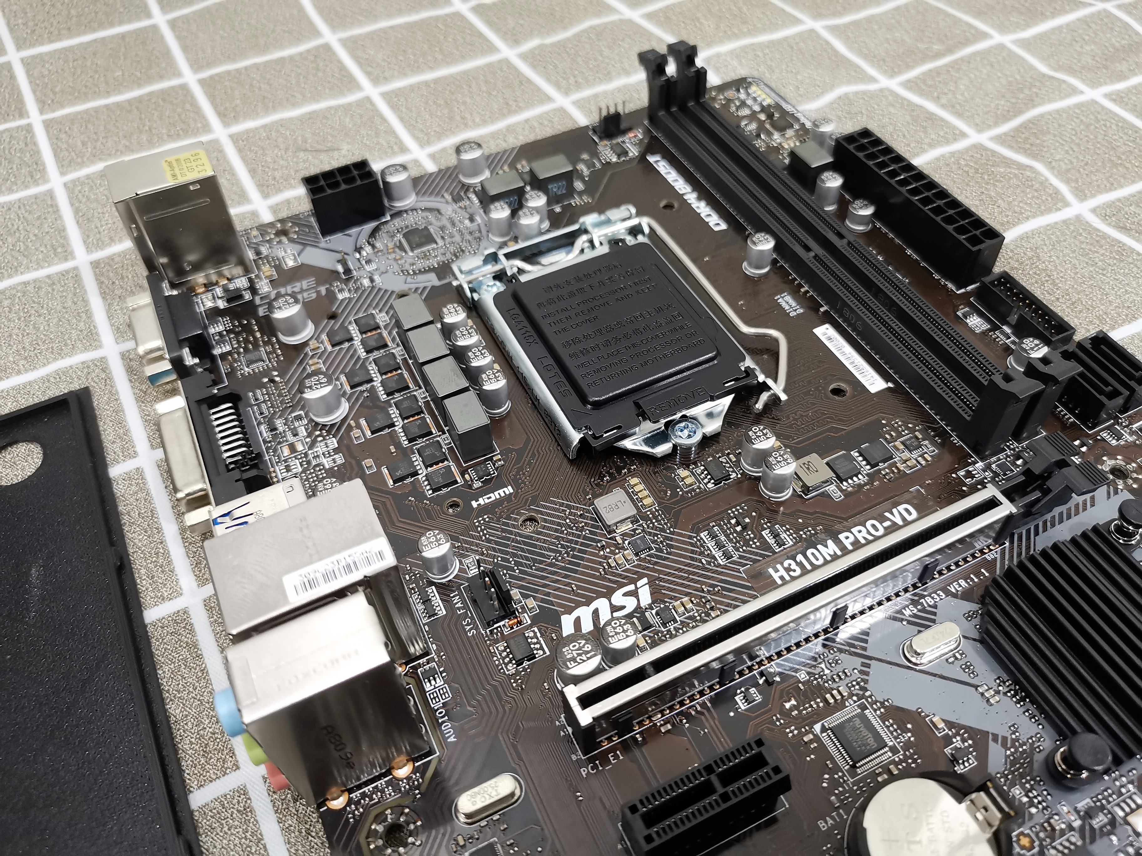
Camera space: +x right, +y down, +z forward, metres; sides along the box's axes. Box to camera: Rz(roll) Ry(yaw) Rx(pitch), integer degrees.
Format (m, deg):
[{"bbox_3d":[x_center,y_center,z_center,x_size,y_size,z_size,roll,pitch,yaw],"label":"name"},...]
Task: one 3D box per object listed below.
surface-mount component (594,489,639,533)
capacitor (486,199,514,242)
[{"bbox_3d":[0.009,0.017,0.177,0.006,0.003,0.007,-22,54,-15],"label":"surface-mount component"},{"bbox_3d":[-0.018,-0.053,0.231,0.006,0.008,0.006,-1,51,1],"label":"capacitor"}]

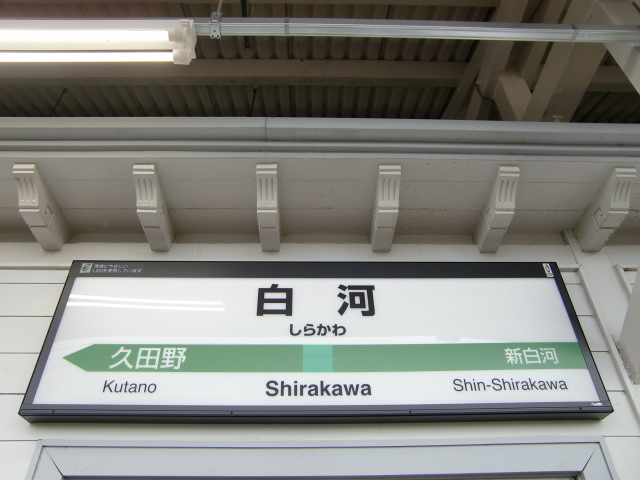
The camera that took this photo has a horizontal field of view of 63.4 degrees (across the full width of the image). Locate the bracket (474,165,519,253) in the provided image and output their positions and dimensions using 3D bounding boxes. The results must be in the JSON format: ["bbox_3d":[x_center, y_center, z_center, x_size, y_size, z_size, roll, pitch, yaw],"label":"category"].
[{"bbox_3d":[0.720,-0.111,2.091,0.074,0.103,0.389,0,-40,-1],"label":"bracket"}]

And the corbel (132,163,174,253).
[{"bbox_3d":[-0.662,-0.115,2.055,0.074,0.103,0.389,0,-40,-1],"label":"corbel"}]

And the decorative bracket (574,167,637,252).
[{"bbox_3d":[1.169,-0.110,2.102,0.074,0.103,0.389,0,-40,-1],"label":"decorative bracket"}]

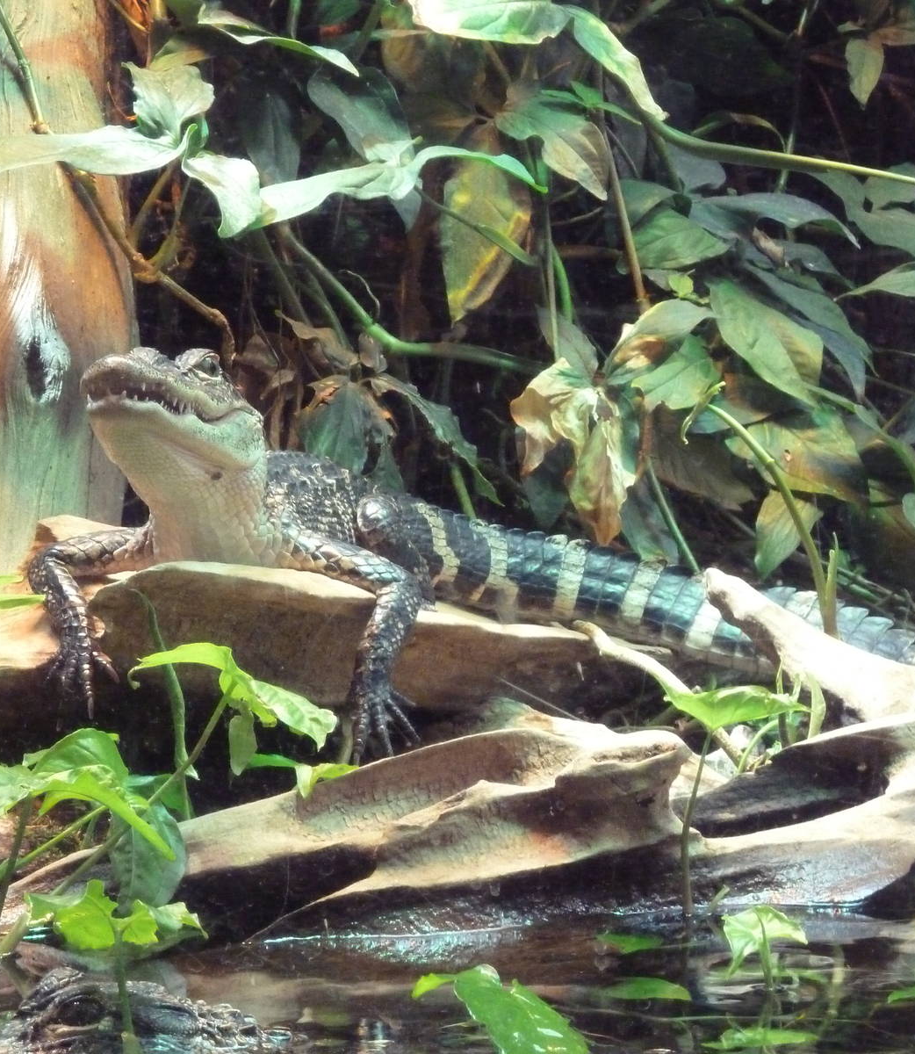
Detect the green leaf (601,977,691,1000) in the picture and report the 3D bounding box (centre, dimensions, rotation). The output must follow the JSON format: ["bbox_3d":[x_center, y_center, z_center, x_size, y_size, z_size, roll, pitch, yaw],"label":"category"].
[{"bbox_3d":[0.089,0.220,1.740,0.043,0.007,0.028,1,8,6],"label":"green leaf"}]

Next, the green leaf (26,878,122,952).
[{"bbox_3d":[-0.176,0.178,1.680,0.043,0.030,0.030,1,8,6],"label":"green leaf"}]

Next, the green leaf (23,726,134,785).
[{"bbox_3d":[-0.182,0.110,1.750,0.050,0.024,0.030,0,8,0],"label":"green leaf"}]

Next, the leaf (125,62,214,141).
[{"bbox_3d":[-0.195,-0.288,2.475,0.061,0.053,0.042,0,8,0],"label":"leaf"}]

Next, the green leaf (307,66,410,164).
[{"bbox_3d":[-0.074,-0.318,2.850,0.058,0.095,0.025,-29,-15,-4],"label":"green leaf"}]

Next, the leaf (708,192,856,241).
[{"bbox_3d":[0.189,-0.181,2.130,0.088,0.020,0.045,16,25,7],"label":"leaf"}]

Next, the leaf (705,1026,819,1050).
[{"bbox_3d":[0.139,0.234,1.670,0.052,0.007,0.028,0,8,0],"label":"leaf"}]

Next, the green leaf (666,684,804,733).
[{"bbox_3d":[0.178,0.117,2.340,0.089,0.023,0.057,0,8,0],"label":"green leaf"}]

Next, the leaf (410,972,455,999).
[{"bbox_3d":[-0.012,0.218,1.740,0.020,0.011,0.015,-2,8,-12],"label":"leaf"}]

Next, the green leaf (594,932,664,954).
[{"bbox_3d":[0.105,0.254,2.236,0.043,0.010,0.044,0,8,0],"label":"green leaf"}]

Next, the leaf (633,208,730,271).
[{"bbox_3d":[0.176,-0.225,2.860,0.076,0.047,0.042,0,8,0],"label":"leaf"}]

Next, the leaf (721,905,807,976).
[{"bbox_3d":[0.180,0.242,2.142,0.050,0.032,0.047,0,8,0],"label":"leaf"}]

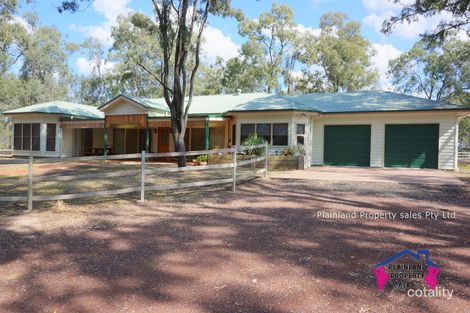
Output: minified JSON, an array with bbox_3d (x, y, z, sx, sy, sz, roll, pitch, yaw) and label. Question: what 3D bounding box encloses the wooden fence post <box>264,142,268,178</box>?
[{"bbox_3d":[1.075,0.110,12.100,0.090,1.230,0.090,1,0,22],"label":"wooden fence post"}]

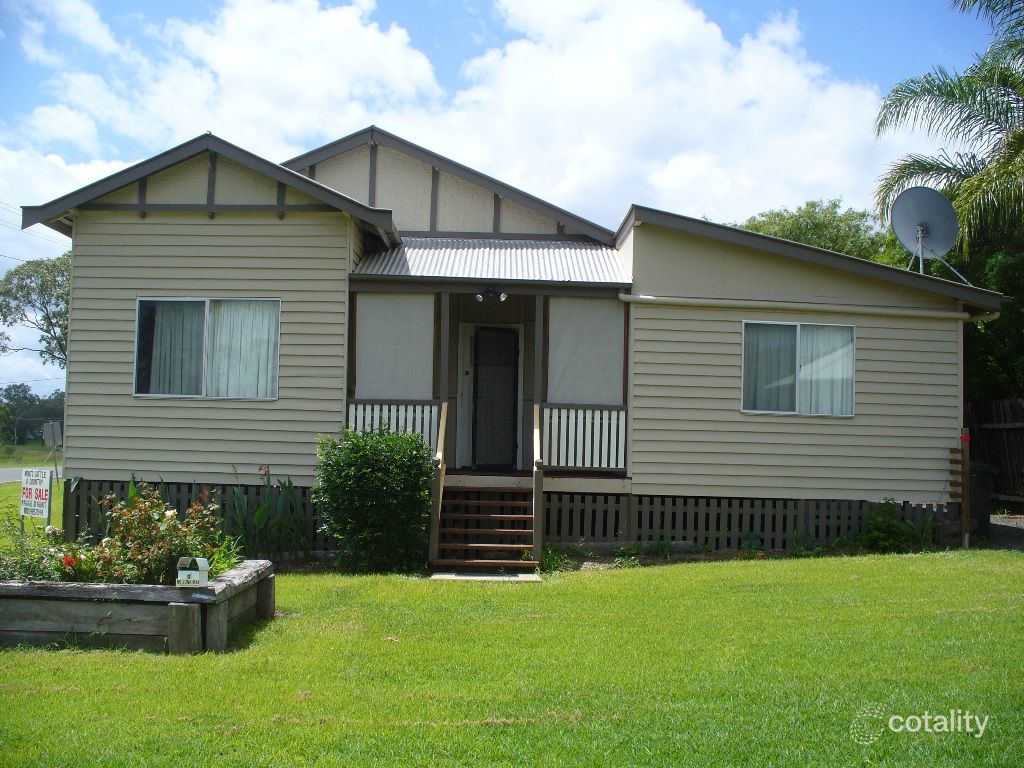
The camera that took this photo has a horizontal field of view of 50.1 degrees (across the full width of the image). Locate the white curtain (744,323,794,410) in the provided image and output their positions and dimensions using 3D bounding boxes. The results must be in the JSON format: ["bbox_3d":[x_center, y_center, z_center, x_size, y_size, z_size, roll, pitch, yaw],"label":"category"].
[{"bbox_3d":[3.276,-0.196,13.919,0.671,1.124,0.100,1,-2,0],"label":"white curtain"}]

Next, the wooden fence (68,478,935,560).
[{"bbox_3d":[0.019,1.702,13.746,11.272,0.760,0.100,1,-2,0],"label":"wooden fence"}]

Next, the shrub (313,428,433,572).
[{"bbox_3d":[-1.632,1.330,12.808,1.398,1.572,1.300,1,-2,0],"label":"shrub"}]

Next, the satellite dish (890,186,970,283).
[{"bbox_3d":[5.640,-2.001,14.750,1.050,1.300,0.750,-1,-3,40],"label":"satellite dish"}]

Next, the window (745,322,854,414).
[{"bbox_3d":[3.622,-0.185,13.819,1.421,1.148,0.100,1,-2,0],"label":"window"}]

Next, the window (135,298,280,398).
[{"bbox_3d":[-3.840,-0.455,13.823,1.823,1.271,0.100,1,-2,0],"label":"window"}]

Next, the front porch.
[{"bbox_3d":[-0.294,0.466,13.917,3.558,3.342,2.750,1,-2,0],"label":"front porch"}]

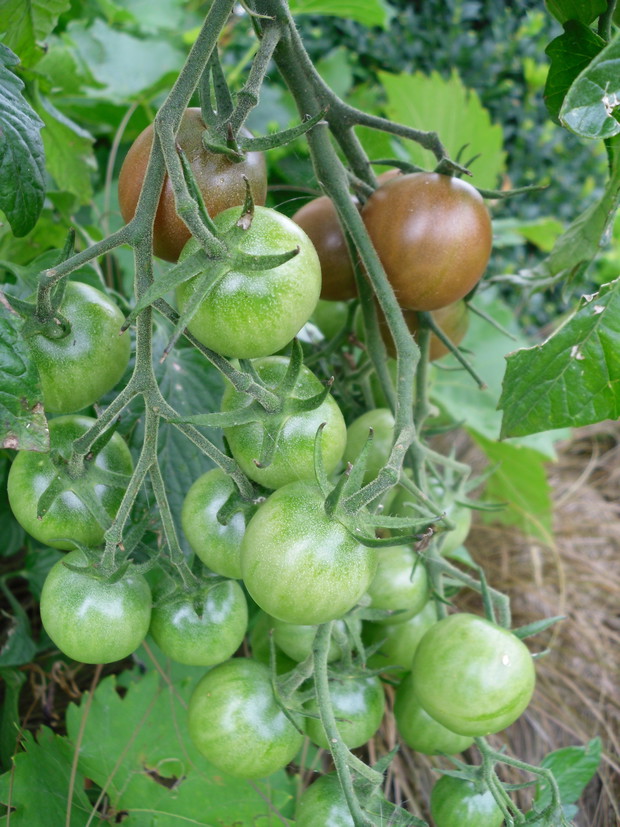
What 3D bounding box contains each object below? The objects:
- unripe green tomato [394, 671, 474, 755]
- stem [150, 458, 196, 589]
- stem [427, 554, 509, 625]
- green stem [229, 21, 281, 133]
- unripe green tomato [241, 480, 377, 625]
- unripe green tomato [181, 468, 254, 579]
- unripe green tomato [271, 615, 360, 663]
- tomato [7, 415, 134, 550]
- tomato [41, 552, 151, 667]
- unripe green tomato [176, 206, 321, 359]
[{"bbox_3d":[0.044,0.097,0.283,0.032,0.030,0.032,5,24,-2],"label":"unripe green tomato"},{"bbox_3d":[-0.045,0.038,0.285,0.007,0.052,0.006,-11,28,0],"label":"stem"},{"bbox_3d":[0.050,0.055,0.271,0.027,0.023,0.009,0,22,0],"label":"stem"},{"bbox_3d":[-0.018,-0.106,0.270,0.009,0.041,0.006,17,-15,0],"label":"green stem"},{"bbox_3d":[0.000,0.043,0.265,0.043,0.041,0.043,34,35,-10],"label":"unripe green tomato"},{"bbox_3d":[-0.023,0.034,0.263,0.033,0.032,0.033,4,59,-11],"label":"unripe green tomato"},{"bbox_3d":[0.002,0.069,0.290,0.031,0.029,0.031,17,24,-6],"label":"unripe green tomato"},{"bbox_3d":[-0.080,0.023,0.286,0.043,0.043,0.041,16,-16,-5],"label":"tomato"},{"bbox_3d":[-0.074,0.067,0.300,0.039,0.038,0.039,17,33,-5],"label":"tomato"},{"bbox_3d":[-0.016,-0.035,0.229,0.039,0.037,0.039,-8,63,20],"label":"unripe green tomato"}]

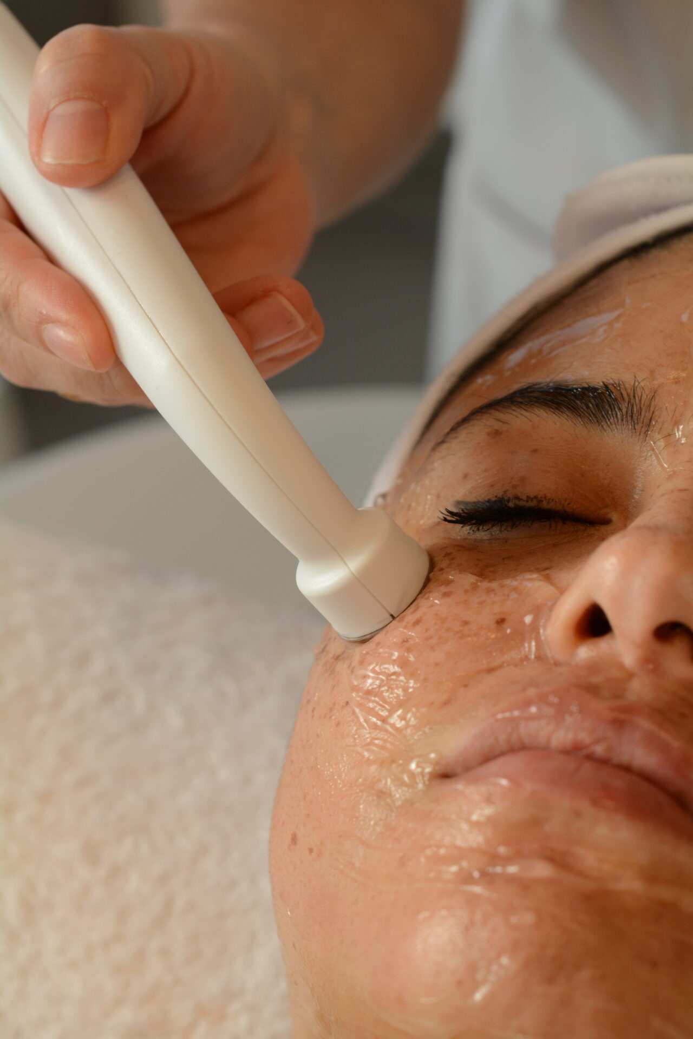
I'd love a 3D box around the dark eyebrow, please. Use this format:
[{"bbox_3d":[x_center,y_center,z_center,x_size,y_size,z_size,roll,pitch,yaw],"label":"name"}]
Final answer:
[{"bbox_3d":[0.036,-0.019,0.396,0.047,0.015,0.014,6,50,25],"label":"dark eyebrow"}]

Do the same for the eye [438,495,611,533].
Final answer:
[{"bbox_3d":[0.032,-0.001,0.391,0.033,0.010,0.010,7,50,24],"label":"eye"}]

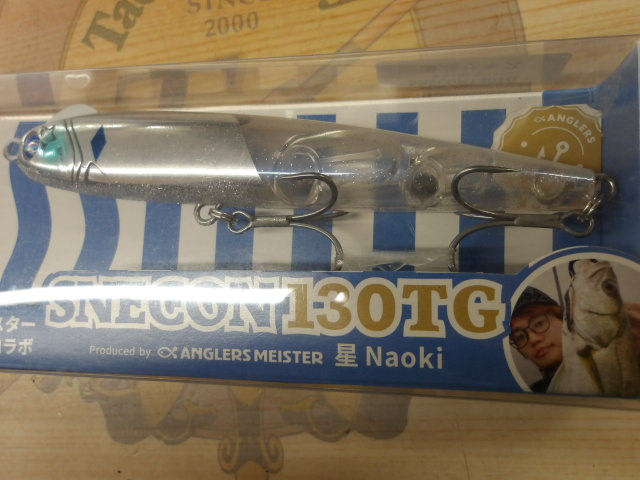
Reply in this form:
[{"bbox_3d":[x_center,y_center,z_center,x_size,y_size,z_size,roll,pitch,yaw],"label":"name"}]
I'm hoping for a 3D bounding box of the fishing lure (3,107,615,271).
[{"bbox_3d":[-0.011,-0.011,0.109,0.138,0.023,0.034,4,87,11],"label":"fishing lure"}]

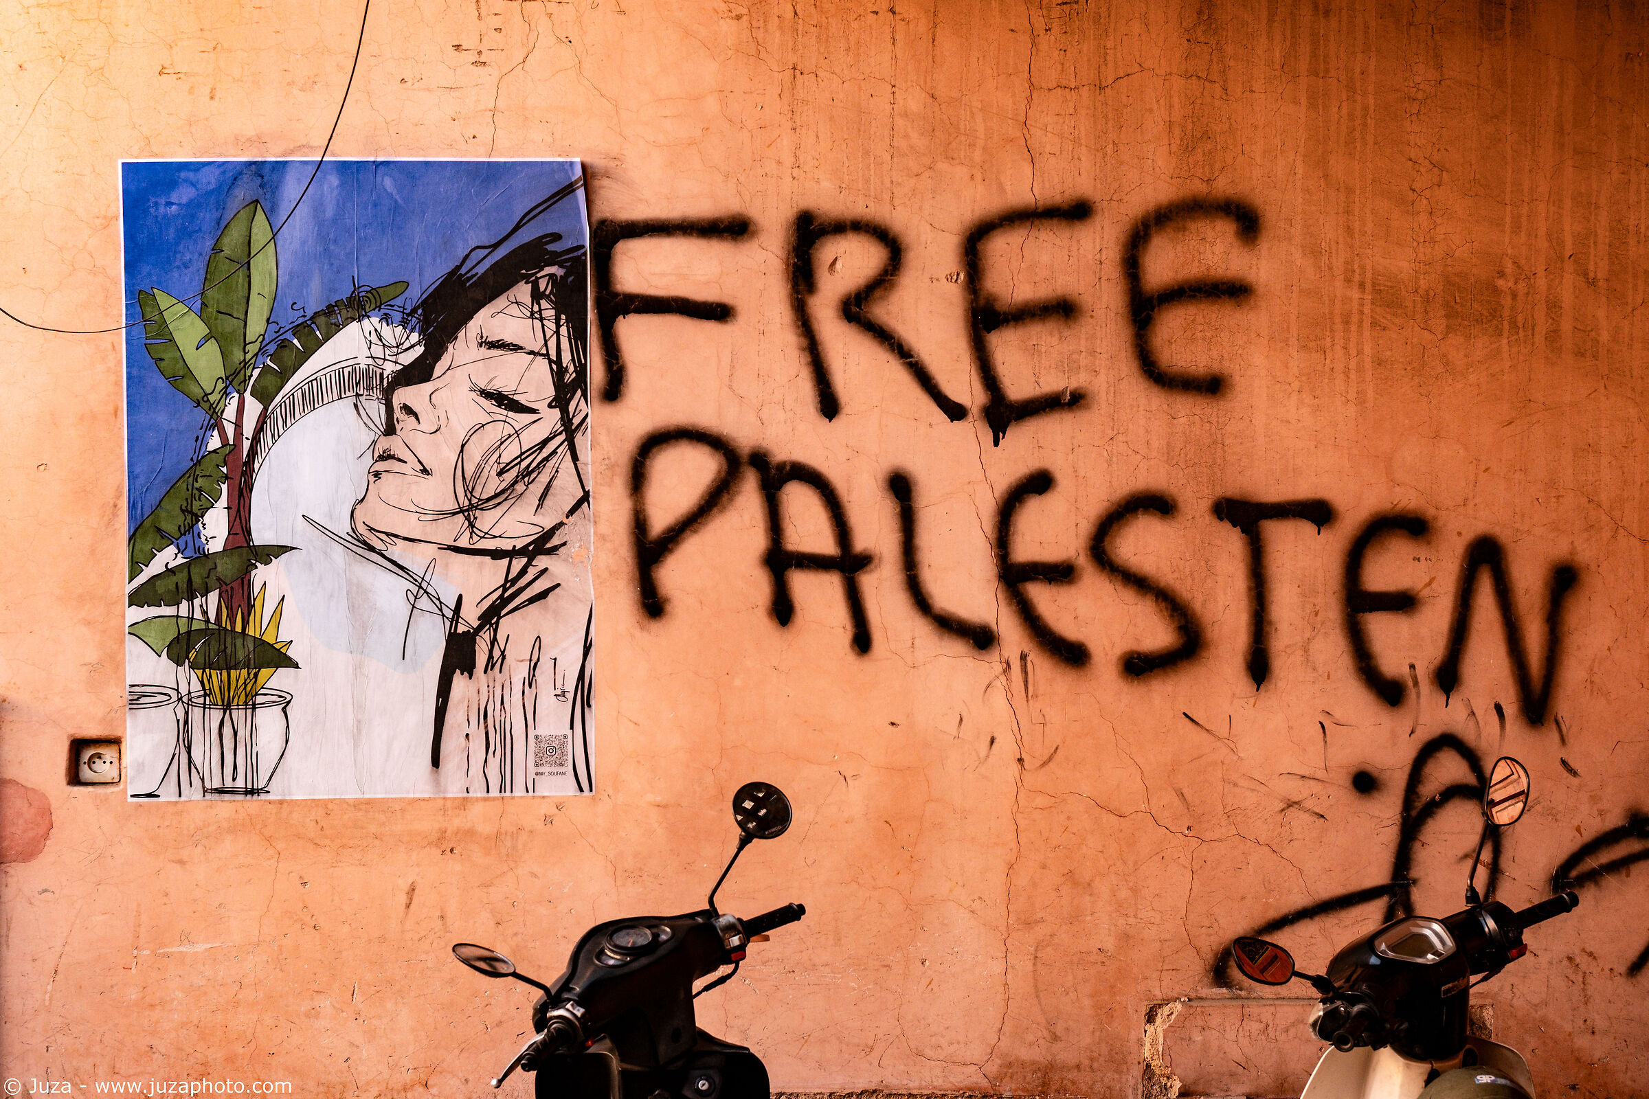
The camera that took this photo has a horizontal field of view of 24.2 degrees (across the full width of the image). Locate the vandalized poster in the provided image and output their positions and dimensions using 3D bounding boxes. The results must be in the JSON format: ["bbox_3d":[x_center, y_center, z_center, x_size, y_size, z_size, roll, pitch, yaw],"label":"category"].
[{"bbox_3d":[-0.852,-0.129,7.010,0.848,1.170,0.010,-1,0,0],"label":"vandalized poster"}]

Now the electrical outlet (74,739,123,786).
[{"bbox_3d":[-1.325,0.390,7.020,0.080,0.078,0.030,0,0,0],"label":"electrical outlet"}]

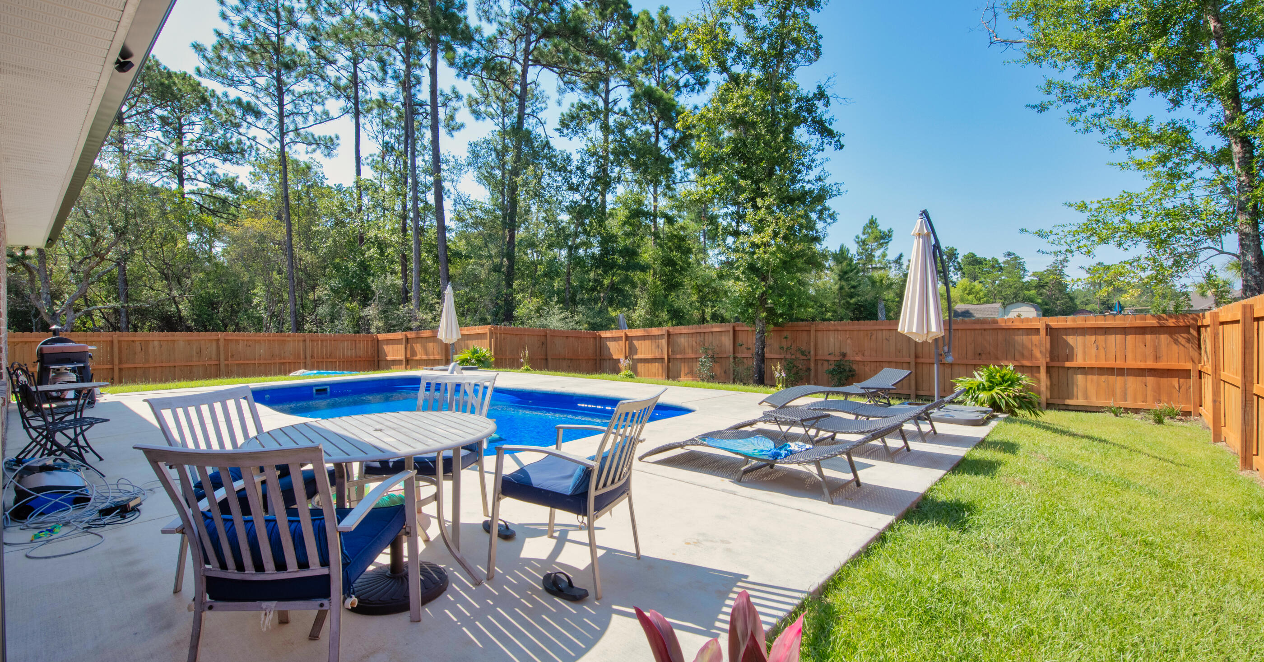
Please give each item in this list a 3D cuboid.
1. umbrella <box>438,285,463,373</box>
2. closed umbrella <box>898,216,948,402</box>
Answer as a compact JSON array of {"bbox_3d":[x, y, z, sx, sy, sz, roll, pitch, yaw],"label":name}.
[{"bbox_3d":[-4.810,-0.110,14.900,0.640,2.360,0.640,0,1,0],"label":"umbrella"},{"bbox_3d":[3.880,-0.240,7.420,0.820,2.620,0.680,-1,1,-44],"label":"closed umbrella"}]

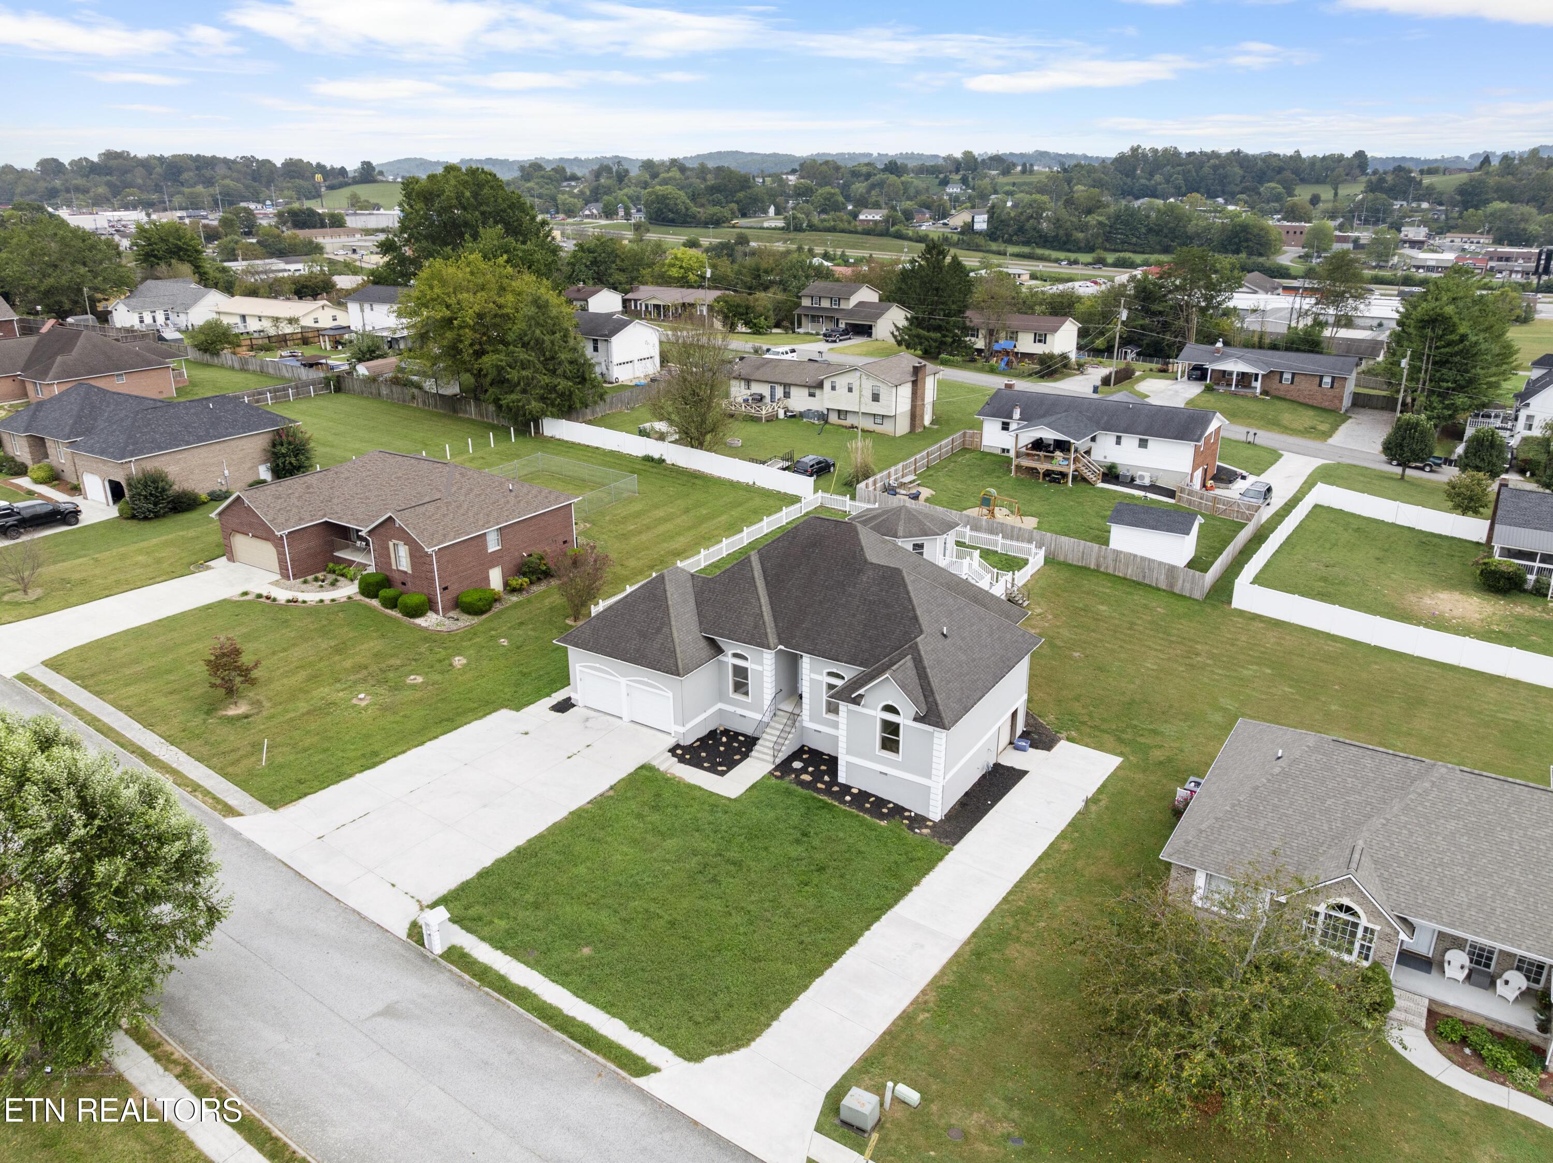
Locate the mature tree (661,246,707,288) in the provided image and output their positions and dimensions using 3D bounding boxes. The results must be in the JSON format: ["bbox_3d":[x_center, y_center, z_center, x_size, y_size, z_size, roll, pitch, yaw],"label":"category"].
[{"bbox_3d":[-16.786,-54.613,195.071,8.314,11.274,8.314,-2,20,-4],"label":"mature tree"}]

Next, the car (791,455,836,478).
[{"bbox_3d":[3.377,-10.357,95.789,1.950,1.820,5.000,12,24,30],"label":"car"}]

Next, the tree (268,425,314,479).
[{"bbox_3d":[-38.276,-10.159,84.917,3.214,4.346,3.214,-9,22,-23],"label":"tree"}]

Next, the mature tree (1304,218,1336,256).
[{"bbox_3d":[215.623,-136.492,426.993,11.800,13.770,11.800,9,22,24],"label":"mature tree"}]

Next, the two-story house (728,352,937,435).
[{"bbox_3d":[6.415,-21.477,118.523,21.900,6.800,11.600,12,24,30],"label":"two-story house"}]

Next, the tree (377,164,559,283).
[{"bbox_3d":[-44.795,-48.376,157.833,24.500,24.600,24.500,-1,20,0],"label":"tree"}]

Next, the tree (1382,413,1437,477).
[{"bbox_3d":[56.307,-11.963,95.518,4.500,6.000,4.500,-1,20,0],"label":"tree"}]

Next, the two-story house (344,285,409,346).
[{"bbox_3d":[-51.893,-37.027,149.449,12.500,7.400,9.400,12,23,31],"label":"two-story house"}]

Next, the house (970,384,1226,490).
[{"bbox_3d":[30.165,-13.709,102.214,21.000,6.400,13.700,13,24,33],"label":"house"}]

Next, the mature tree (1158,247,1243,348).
[{"bbox_3d":[65.401,-43.283,167.222,12.113,16.231,12.113,7,21,20],"label":"mature tree"}]

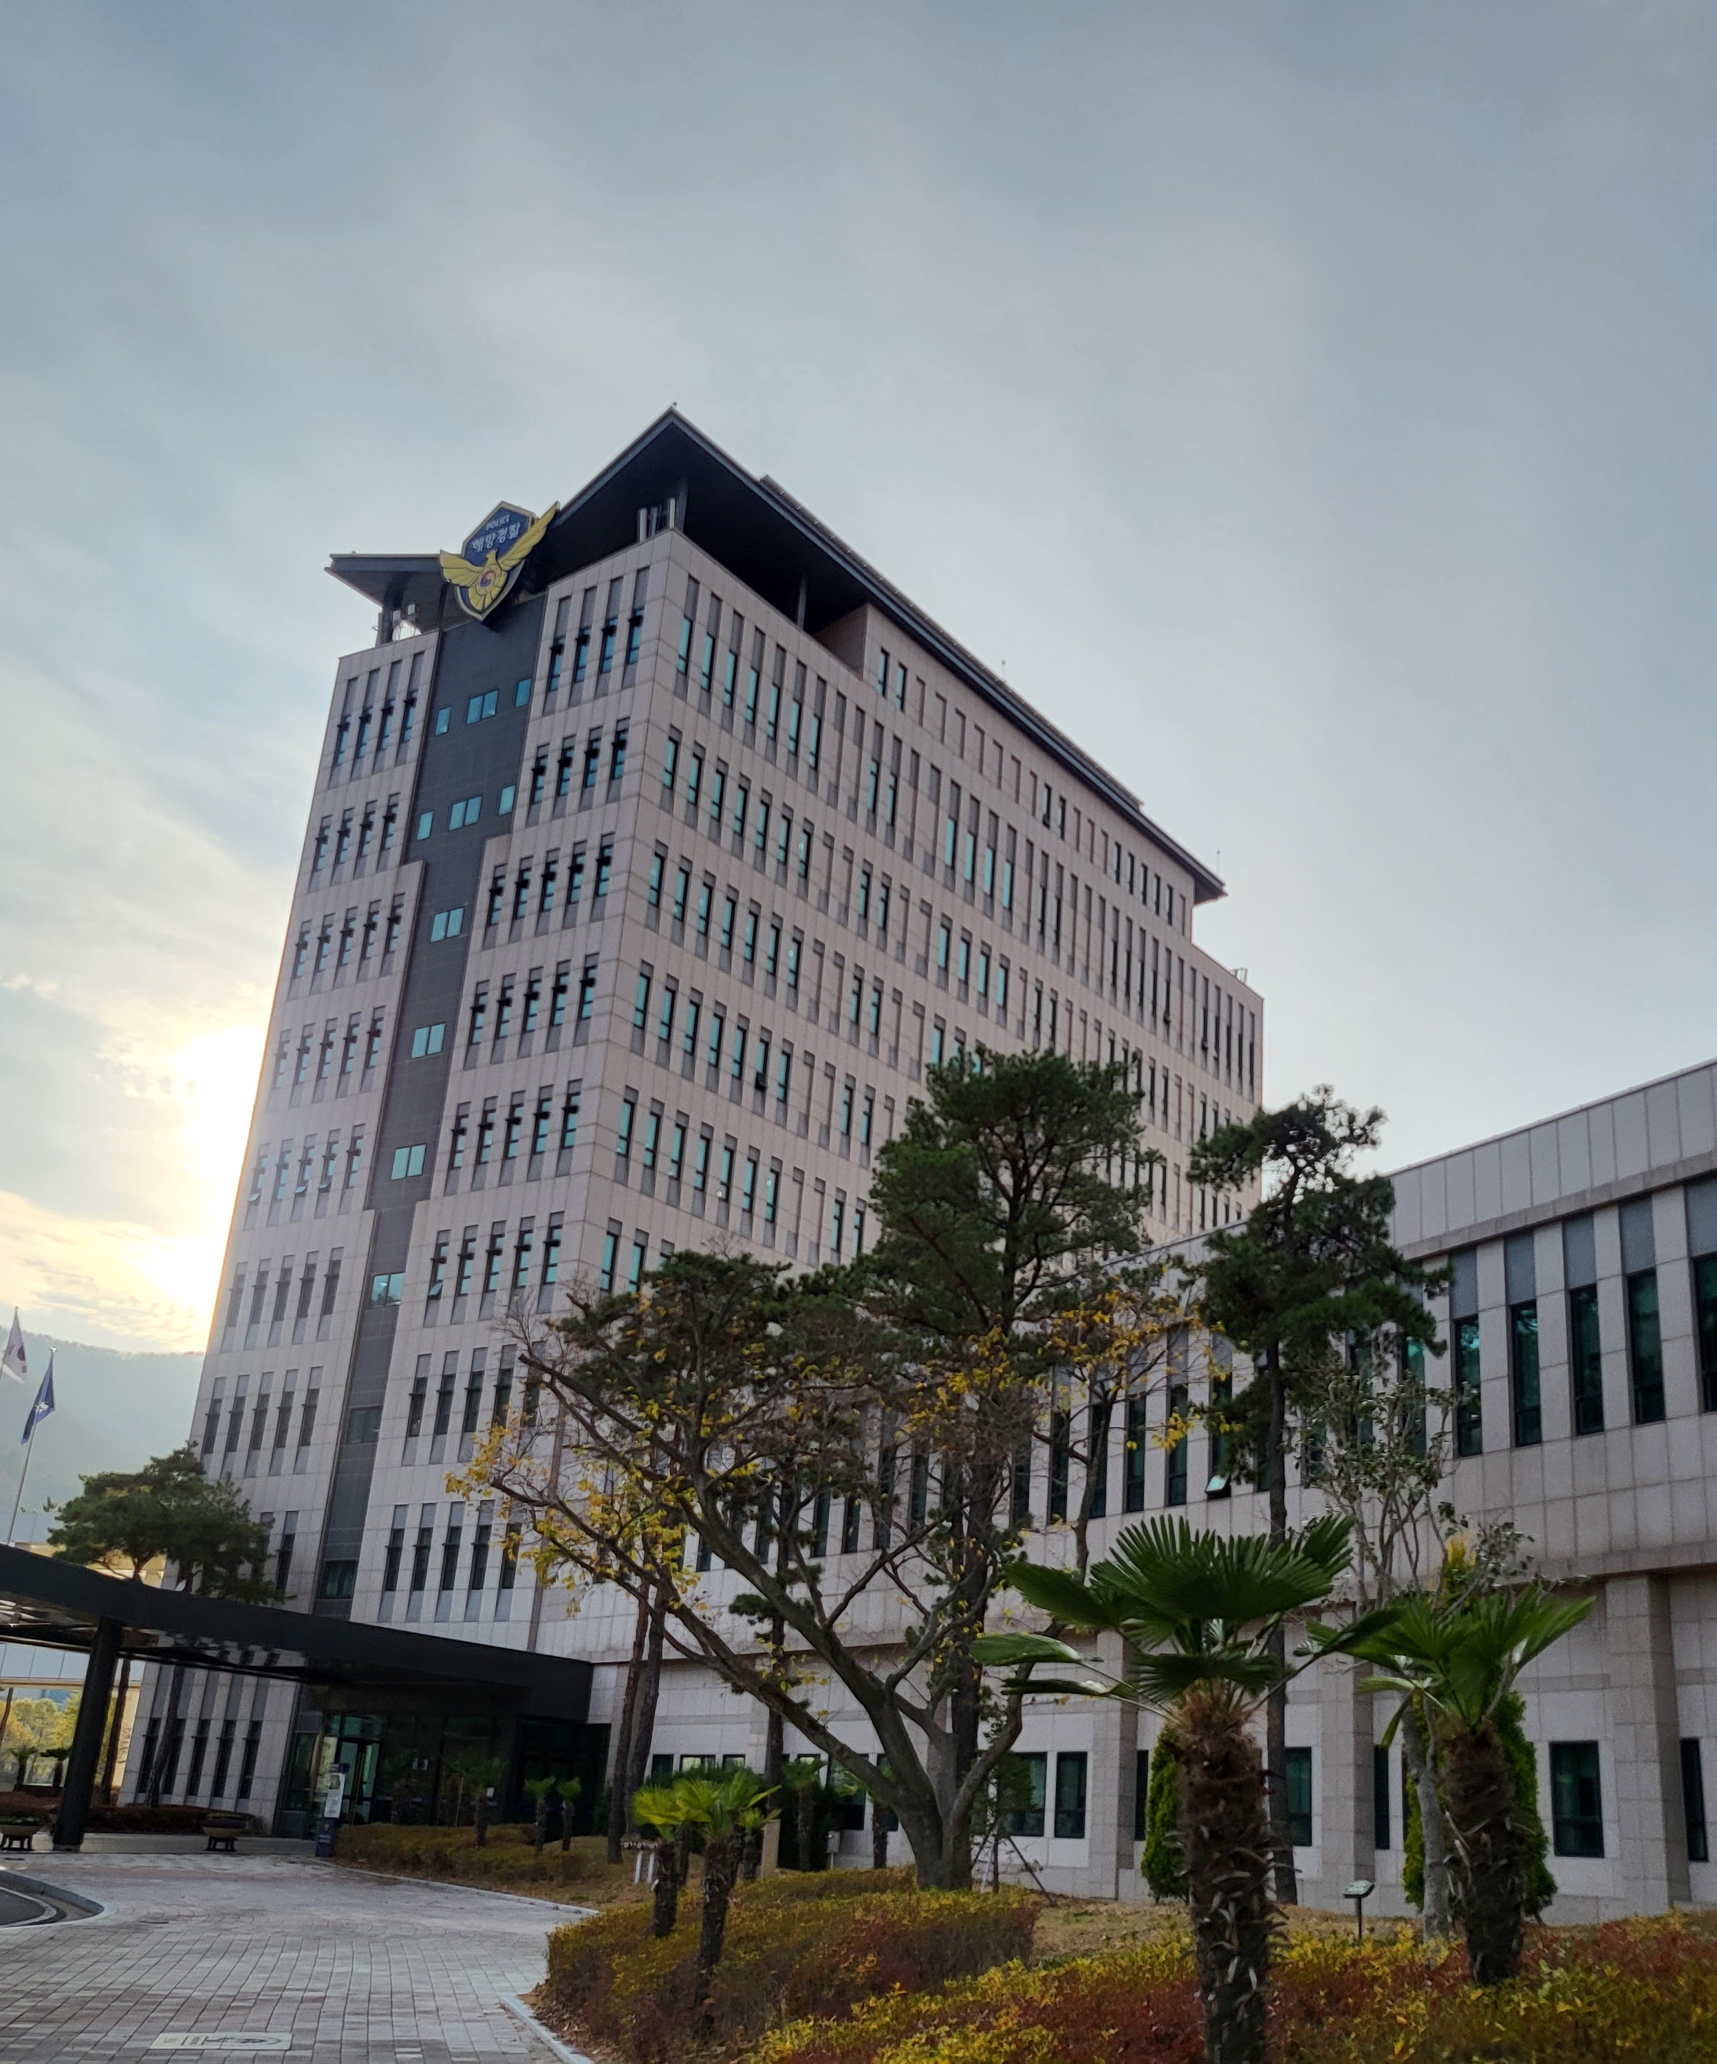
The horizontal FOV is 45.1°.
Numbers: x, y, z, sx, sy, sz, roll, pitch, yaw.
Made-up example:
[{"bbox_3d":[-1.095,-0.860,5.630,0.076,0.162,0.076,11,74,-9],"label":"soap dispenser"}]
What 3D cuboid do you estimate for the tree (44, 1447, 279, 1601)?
[{"bbox_3d":[-18.846,16.313,55.917,6.000,9.900,5.200,-11,-26,34],"label":"tree"}]

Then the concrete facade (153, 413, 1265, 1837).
[{"bbox_3d":[-1.293,8.665,77.620,16.600,42.600,43.400,-11,-26,34],"label":"concrete facade"}]

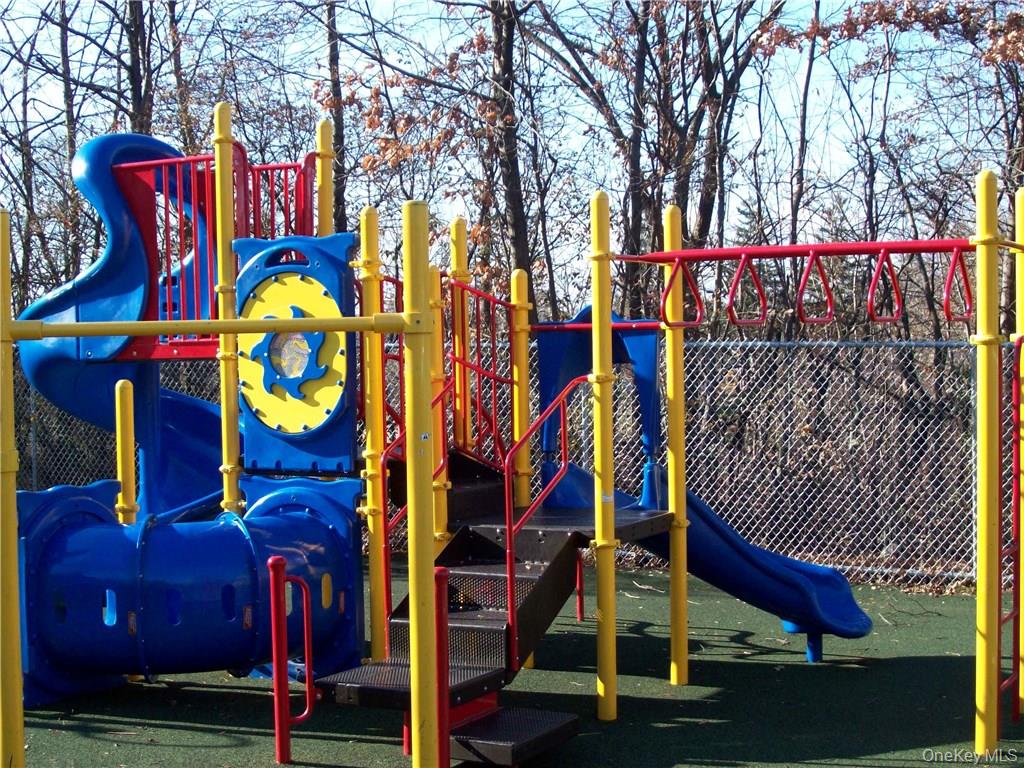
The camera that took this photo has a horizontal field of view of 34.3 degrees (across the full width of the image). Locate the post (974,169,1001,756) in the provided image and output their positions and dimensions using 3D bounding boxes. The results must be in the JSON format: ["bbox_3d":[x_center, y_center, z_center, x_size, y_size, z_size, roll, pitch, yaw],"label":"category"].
[{"bbox_3d":[2.003,0.341,6.964,0.090,2.513,0.090,0,2,28],"label":"post"}]

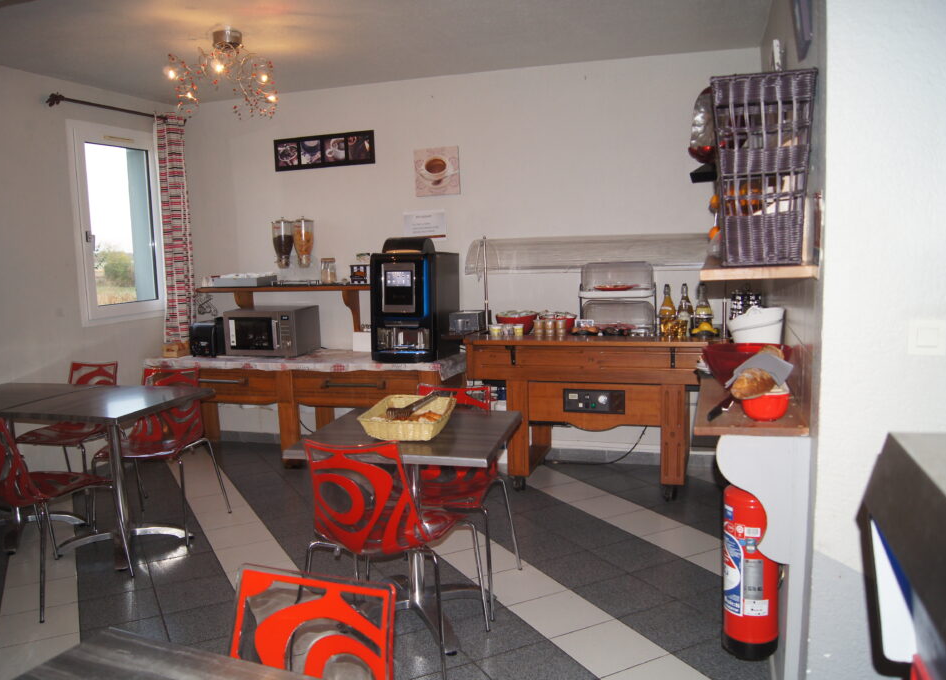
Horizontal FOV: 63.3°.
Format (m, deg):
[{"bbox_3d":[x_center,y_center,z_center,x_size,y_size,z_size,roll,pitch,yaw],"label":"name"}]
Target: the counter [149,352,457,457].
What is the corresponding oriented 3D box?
[{"bbox_3d":[-1.145,0.472,5.303,2.150,0.725,0.560,0,7,17],"label":"counter"}]

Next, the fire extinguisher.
[{"bbox_3d":[0.789,0.600,2.167,0.175,0.590,0.165,1,7,18],"label":"fire extinguisher"}]

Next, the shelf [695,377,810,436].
[{"bbox_3d":[0.970,0.145,2.745,0.291,0.027,1.550,1,7,18],"label":"shelf"}]

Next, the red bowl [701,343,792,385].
[{"bbox_3d":[0.852,0.101,2.387,0.285,0.148,0.285,0,7,17],"label":"red bowl"}]

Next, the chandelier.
[{"bbox_3d":[-1.225,-1.326,3.813,0.570,0.390,0.570,0,7,17],"label":"chandelier"}]

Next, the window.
[{"bbox_3d":[-2.321,-0.758,5.066,0.080,1.280,0.830,1,7,18],"label":"window"}]

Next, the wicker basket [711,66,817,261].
[{"bbox_3d":[0.745,-0.429,1.996,0.250,0.475,0.250,1,7,18],"label":"wicker basket"}]

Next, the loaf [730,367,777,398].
[{"bbox_3d":[0.753,0.123,2.072,0.145,0.085,0.095,0,7,17],"label":"loaf"}]

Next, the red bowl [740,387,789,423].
[{"bbox_3d":[0.794,0.178,2.091,0.130,0.072,0.130,1,7,18],"label":"red bowl"}]

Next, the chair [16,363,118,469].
[{"bbox_3d":[-2.308,0.568,4.456,0.530,0.810,0.570,0,7,17],"label":"chair"}]

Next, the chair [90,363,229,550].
[{"bbox_3d":[-1.586,0.569,3.855,0.500,0.800,0.530,-1,7,7],"label":"chair"}]

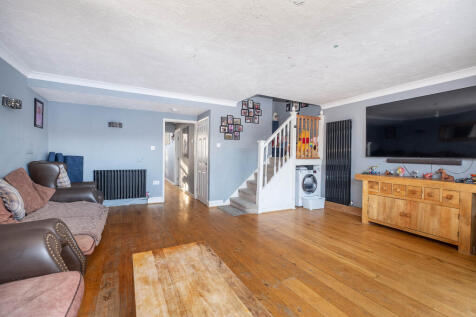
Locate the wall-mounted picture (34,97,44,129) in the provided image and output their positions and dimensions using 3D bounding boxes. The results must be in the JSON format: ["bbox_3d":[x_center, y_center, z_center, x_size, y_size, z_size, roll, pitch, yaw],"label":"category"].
[{"bbox_3d":[-3.328,-0.734,3.323,0.025,0.460,0.360,0,1,-28],"label":"wall-mounted picture"}]

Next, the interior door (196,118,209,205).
[{"bbox_3d":[-0.819,0.070,4.681,0.040,1.960,0.770,0,1,-28],"label":"interior door"}]

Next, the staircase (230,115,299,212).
[{"bbox_3d":[0.563,0.029,4.411,1.150,2.080,1.030,0,1,-25],"label":"staircase"}]

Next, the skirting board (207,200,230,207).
[{"bbox_3d":[-0.382,0.998,4.425,0.500,0.125,0.020,0,1,-26],"label":"skirting board"}]

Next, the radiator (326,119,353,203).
[{"bbox_3d":[2.027,0.085,4.051,0.080,1.660,0.540,0,1,-28],"label":"radiator"}]

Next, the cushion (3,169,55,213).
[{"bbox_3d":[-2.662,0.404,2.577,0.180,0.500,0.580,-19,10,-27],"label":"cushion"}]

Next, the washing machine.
[{"bbox_3d":[1.475,0.635,4.641,0.600,0.860,0.560,0,1,-25],"label":"washing machine"}]

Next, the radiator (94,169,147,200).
[{"bbox_3d":[-2.482,0.558,4.243,0.960,0.620,0.090,0,1,-26],"label":"radiator"}]

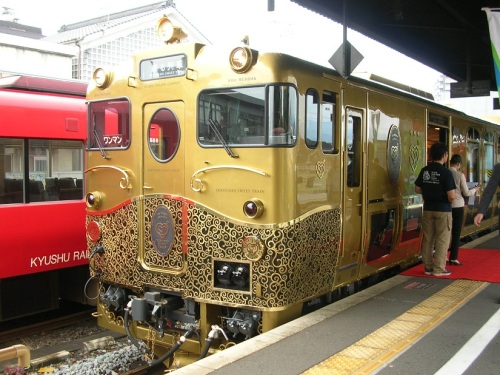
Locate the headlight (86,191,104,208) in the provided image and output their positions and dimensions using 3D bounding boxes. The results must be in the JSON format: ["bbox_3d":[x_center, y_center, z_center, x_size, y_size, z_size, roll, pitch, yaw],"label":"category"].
[{"bbox_3d":[-1.848,0.147,6.973,0.200,0.200,0.150,2,2,34],"label":"headlight"}]

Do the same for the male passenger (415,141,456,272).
[{"bbox_3d":[2.473,0.282,7.679,0.490,1.730,0.320,2,2,37],"label":"male passenger"}]

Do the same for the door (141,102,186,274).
[{"bbox_3d":[-0.952,0.013,6.367,0.650,1.880,0.060,2,2,34],"label":"door"}]

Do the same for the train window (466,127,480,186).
[{"bbox_3d":[4.576,-0.654,11.861,0.080,1.170,1.100,2,2,34],"label":"train window"}]

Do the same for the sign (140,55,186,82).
[{"bbox_3d":[-0.943,-1.306,6.328,0.690,0.260,0.060,2,2,34],"label":"sign"}]

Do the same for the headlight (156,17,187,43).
[{"bbox_3d":[-0.877,-1.739,6.417,0.250,0.270,0.300,2,2,34],"label":"headlight"}]

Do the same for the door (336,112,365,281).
[{"bbox_3d":[1.204,0.079,6.988,0.080,2.040,0.630,2,2,34],"label":"door"}]

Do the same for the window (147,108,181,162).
[{"bbox_3d":[-0.933,-0.573,6.339,0.490,0.620,0.050,2,2,34],"label":"window"}]

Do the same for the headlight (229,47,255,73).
[{"bbox_3d":[-0.064,-1.279,5.810,0.240,0.250,0.180,2,2,34],"label":"headlight"}]

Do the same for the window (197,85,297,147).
[{"bbox_3d":[-0.028,-0.718,5.945,0.950,0.630,0.400,2,2,34],"label":"window"}]

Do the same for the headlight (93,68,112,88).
[{"bbox_3d":[-1.745,-1.319,6.987,0.240,0.250,0.180,2,2,34],"label":"headlight"}]

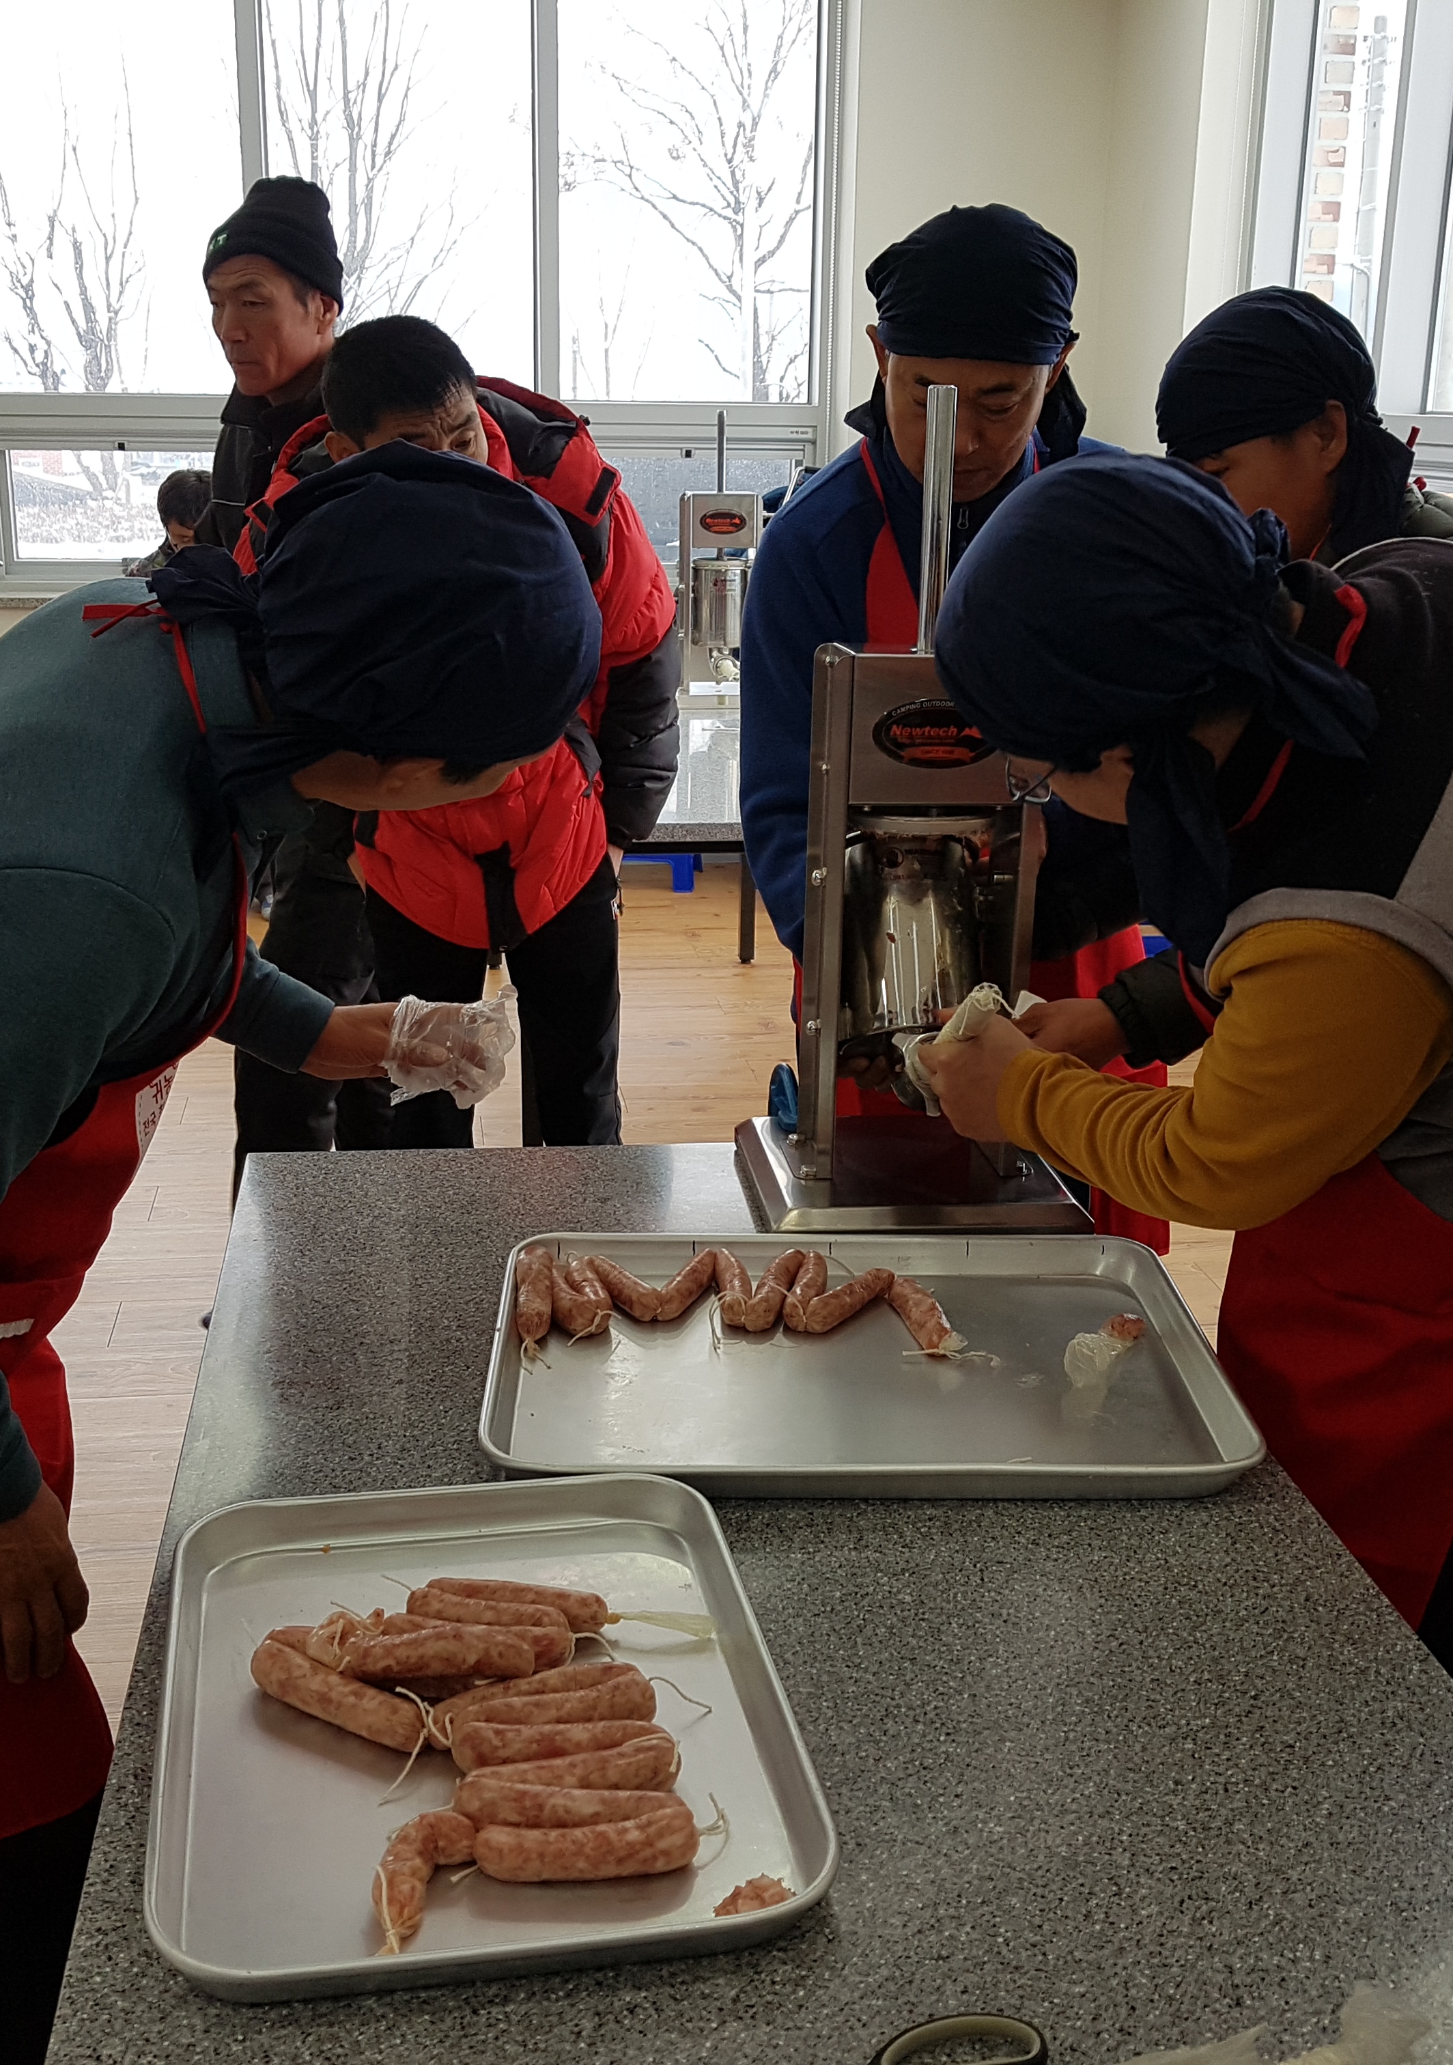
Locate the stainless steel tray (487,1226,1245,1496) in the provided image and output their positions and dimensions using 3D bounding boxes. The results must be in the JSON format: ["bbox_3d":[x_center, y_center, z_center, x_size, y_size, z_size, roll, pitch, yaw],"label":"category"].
[{"bbox_3d":[0.102,0.269,1.715,0.588,0.032,0.447,1,17,-2],"label":"stainless steel tray"}]

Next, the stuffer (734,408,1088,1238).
[{"bbox_3d":[0.189,-0.214,2.015,0.315,0.785,0.230,0,17,-4],"label":"stuffer"}]

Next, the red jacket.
[{"bbox_3d":[-0.331,-0.440,2.595,0.570,0.730,0.420,-3,17,-13],"label":"red jacket"}]

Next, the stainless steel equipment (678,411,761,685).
[{"bbox_3d":[0.017,-1.227,5.404,0.305,0.731,0.230,-1,17,-8],"label":"stainless steel equipment"}]

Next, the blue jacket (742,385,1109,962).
[{"bbox_3d":[0.227,-0.373,2.278,0.510,0.650,0.360,-1,17,-8],"label":"blue jacket"}]

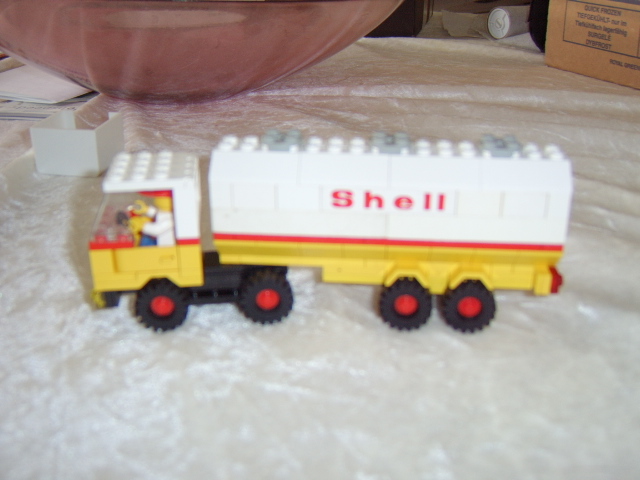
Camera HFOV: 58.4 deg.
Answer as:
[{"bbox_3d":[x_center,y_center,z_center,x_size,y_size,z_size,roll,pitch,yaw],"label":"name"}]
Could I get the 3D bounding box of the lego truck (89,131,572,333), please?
[{"bbox_3d":[0.001,-0.005,0.228,0.182,0.076,0.043,1,24,1],"label":"lego truck"}]

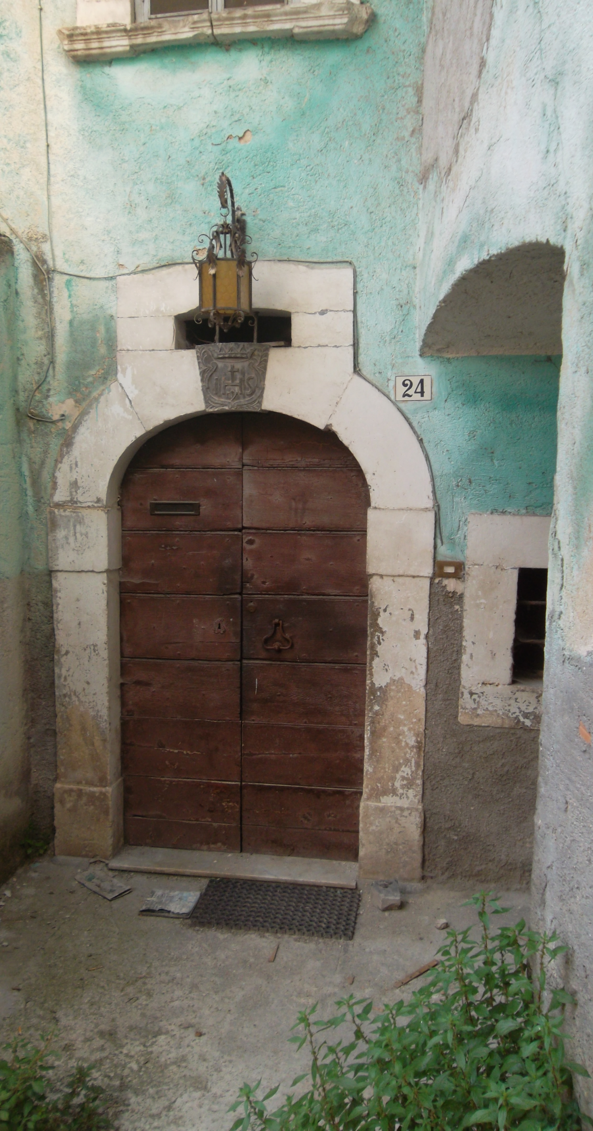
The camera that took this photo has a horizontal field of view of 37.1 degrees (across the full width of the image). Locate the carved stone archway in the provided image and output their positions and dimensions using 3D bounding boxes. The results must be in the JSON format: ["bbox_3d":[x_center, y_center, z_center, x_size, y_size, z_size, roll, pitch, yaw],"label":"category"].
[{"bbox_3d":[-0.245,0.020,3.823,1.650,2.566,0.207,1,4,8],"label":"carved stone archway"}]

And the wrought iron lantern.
[{"bbox_3d":[-0.262,-1.202,3.475,0.256,0.611,0.404,1,4,8],"label":"wrought iron lantern"}]

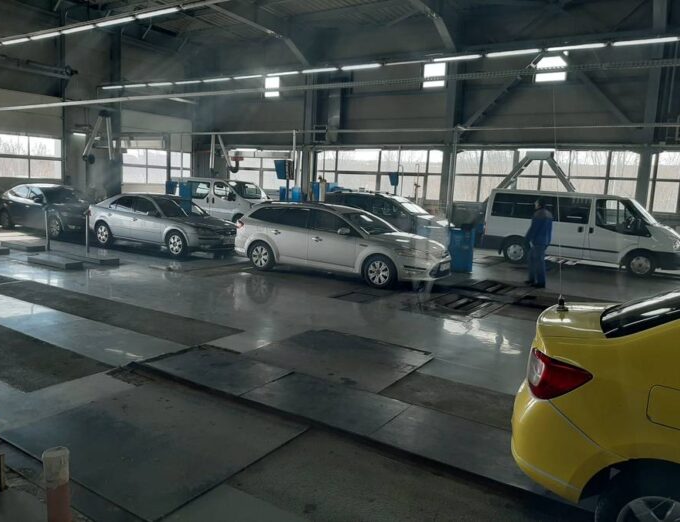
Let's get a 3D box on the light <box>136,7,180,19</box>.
[{"bbox_3d":[-3.523,-4.797,10.091,1.240,0.090,0.130,8,9,31],"label":"light"}]

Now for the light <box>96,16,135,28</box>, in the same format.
[{"bbox_3d":[-4.622,-4.910,10.764,1.240,0.090,0.130,8,9,31],"label":"light"}]

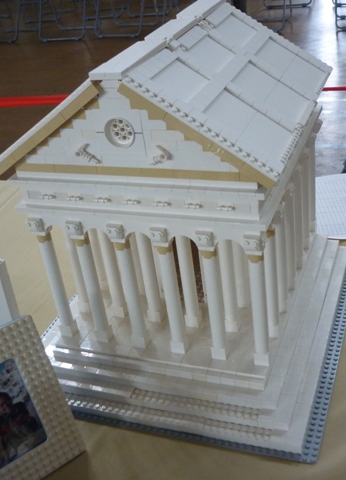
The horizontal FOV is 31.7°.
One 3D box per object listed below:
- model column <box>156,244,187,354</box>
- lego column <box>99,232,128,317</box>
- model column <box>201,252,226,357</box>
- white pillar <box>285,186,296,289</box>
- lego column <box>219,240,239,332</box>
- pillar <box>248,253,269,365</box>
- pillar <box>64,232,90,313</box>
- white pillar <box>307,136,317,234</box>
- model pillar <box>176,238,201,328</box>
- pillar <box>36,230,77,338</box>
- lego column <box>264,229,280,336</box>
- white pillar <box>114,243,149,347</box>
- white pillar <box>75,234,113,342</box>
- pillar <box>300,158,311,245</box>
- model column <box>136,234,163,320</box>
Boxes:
[{"bbox_3d":[-0.001,0.063,0.656,0.017,0.140,0.017,4,32,22],"label":"model column"},{"bbox_3d":[-0.072,0.033,0.725,0.016,0.134,0.016,4,32,22],"label":"lego column"},{"bbox_3d":[0.044,0.067,0.634,0.016,0.134,0.016,4,32,22],"label":"model column"},{"bbox_3d":[0.140,-0.004,0.733,0.017,0.140,0.017,4,32,22],"label":"white pillar"},{"bbox_3d":[0.061,0.043,0.672,0.016,0.134,0.016,4,32,22],"label":"lego column"},{"bbox_3d":[0.088,0.071,0.616,0.016,0.134,0.016,4,32,22],"label":"pillar"},{"bbox_3d":[-0.118,0.028,0.747,0.017,0.140,0.017,4,32,22],"label":"pillar"},{"bbox_3d":[0.189,-0.077,0.847,0.017,0.140,0.017,4,32,22],"label":"white pillar"},{"bbox_3d":[0.017,0.039,0.694,0.017,0.140,0.017,4,32,22],"label":"model pillar"},{"bbox_3d":[-0.134,0.053,0.709,0.017,0.140,0.017,4,32,22],"label":"pillar"},{"bbox_3d":[0.105,0.047,0.654,0.016,0.134,0.016,4,32,22],"label":"lego column"},{"bbox_3d":[-0.045,0.060,0.673,0.017,0.140,0.017,4,32,22],"label":"white pillar"},{"bbox_3d":[-0.090,0.056,0.691,0.017,0.140,0.017,4,32,22],"label":"white pillar"},{"bbox_3d":[0.173,-0.052,0.809,0.017,0.140,0.017,4,32,22],"label":"pillar"},{"bbox_3d":[-0.028,0.036,0.707,0.016,0.134,0.016,4,32,22],"label":"model column"}]

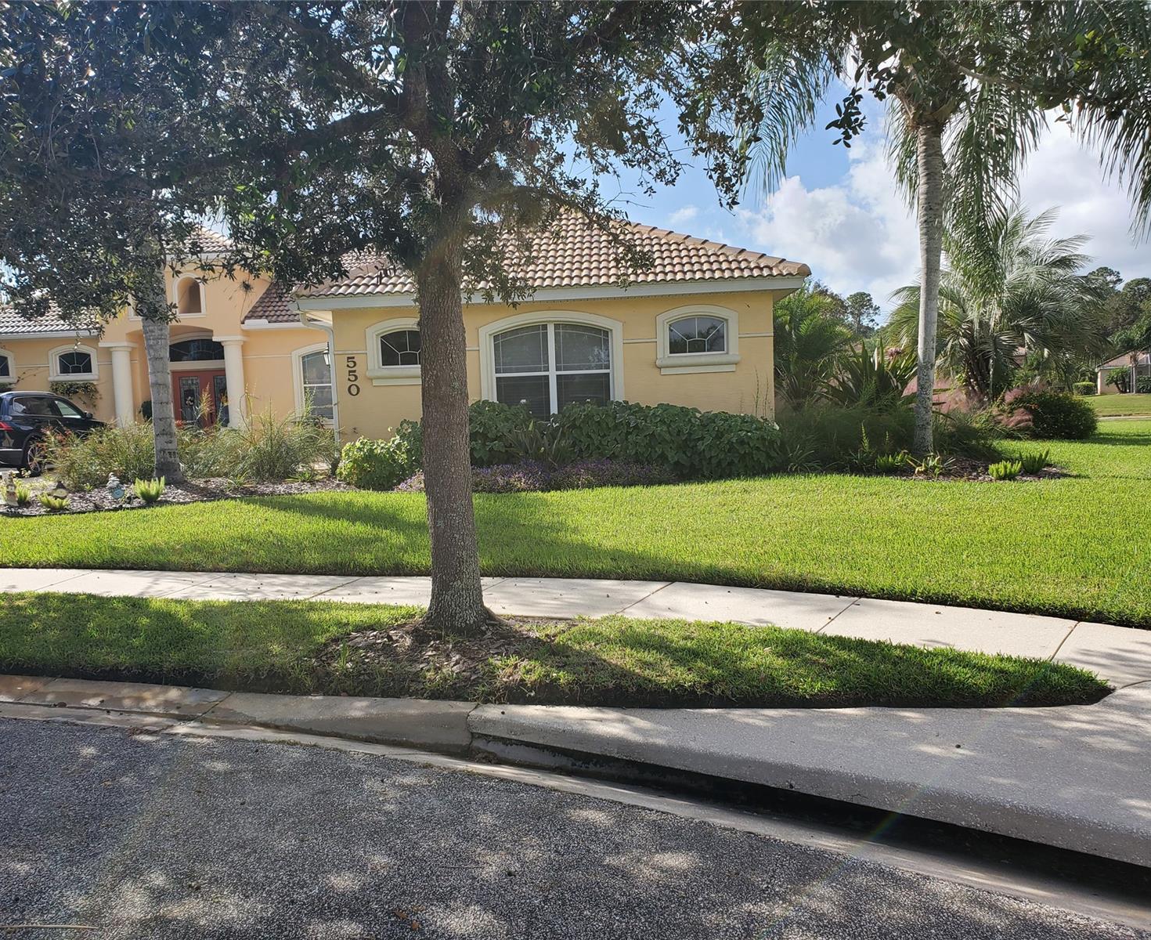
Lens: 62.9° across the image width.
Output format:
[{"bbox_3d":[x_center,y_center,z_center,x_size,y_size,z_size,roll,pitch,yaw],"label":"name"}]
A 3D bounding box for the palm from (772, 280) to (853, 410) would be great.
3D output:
[{"bbox_3d":[4.155,-1.820,16.928,1.750,3.100,1.750,-2,5,4],"label":"palm"}]

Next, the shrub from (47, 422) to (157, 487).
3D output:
[{"bbox_3d":[-8.633,-0.279,17.145,1.900,1.100,1.650,-2,5,4],"label":"shrub"}]

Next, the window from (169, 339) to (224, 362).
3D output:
[{"bbox_3d":[-9.868,-3.185,25.000,1.720,0.640,0.150,-2,5,4],"label":"window"}]

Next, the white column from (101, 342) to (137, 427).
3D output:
[{"bbox_3d":[-11.496,-1.787,23.918,0.700,2.850,0.700,-2,5,4],"label":"white column"}]

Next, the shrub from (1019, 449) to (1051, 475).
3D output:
[{"bbox_3d":[6.830,-0.124,14.000,0.460,0.380,0.440,-2,5,4],"label":"shrub"}]

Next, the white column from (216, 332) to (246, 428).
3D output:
[{"bbox_3d":[-8.478,-1.928,23.518,0.680,2.850,0.680,-2,5,4],"label":"white column"}]

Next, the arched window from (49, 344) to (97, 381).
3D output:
[{"bbox_3d":[-13.287,-2.836,24.900,1.250,0.920,0.180,-2,5,4],"label":"arched window"}]

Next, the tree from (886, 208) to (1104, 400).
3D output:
[{"bbox_3d":[9.138,-3.145,20.503,4.350,4.900,4.200,-2,5,4],"label":"tree"}]

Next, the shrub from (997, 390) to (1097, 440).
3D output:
[{"bbox_3d":[10.450,-1.222,20.800,2.000,1.180,1.800,-2,5,4],"label":"shrub"}]

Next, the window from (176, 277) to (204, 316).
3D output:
[{"bbox_3d":[-9.578,-4.320,23.400,0.680,0.980,0.250,-2,5,4],"label":"window"}]

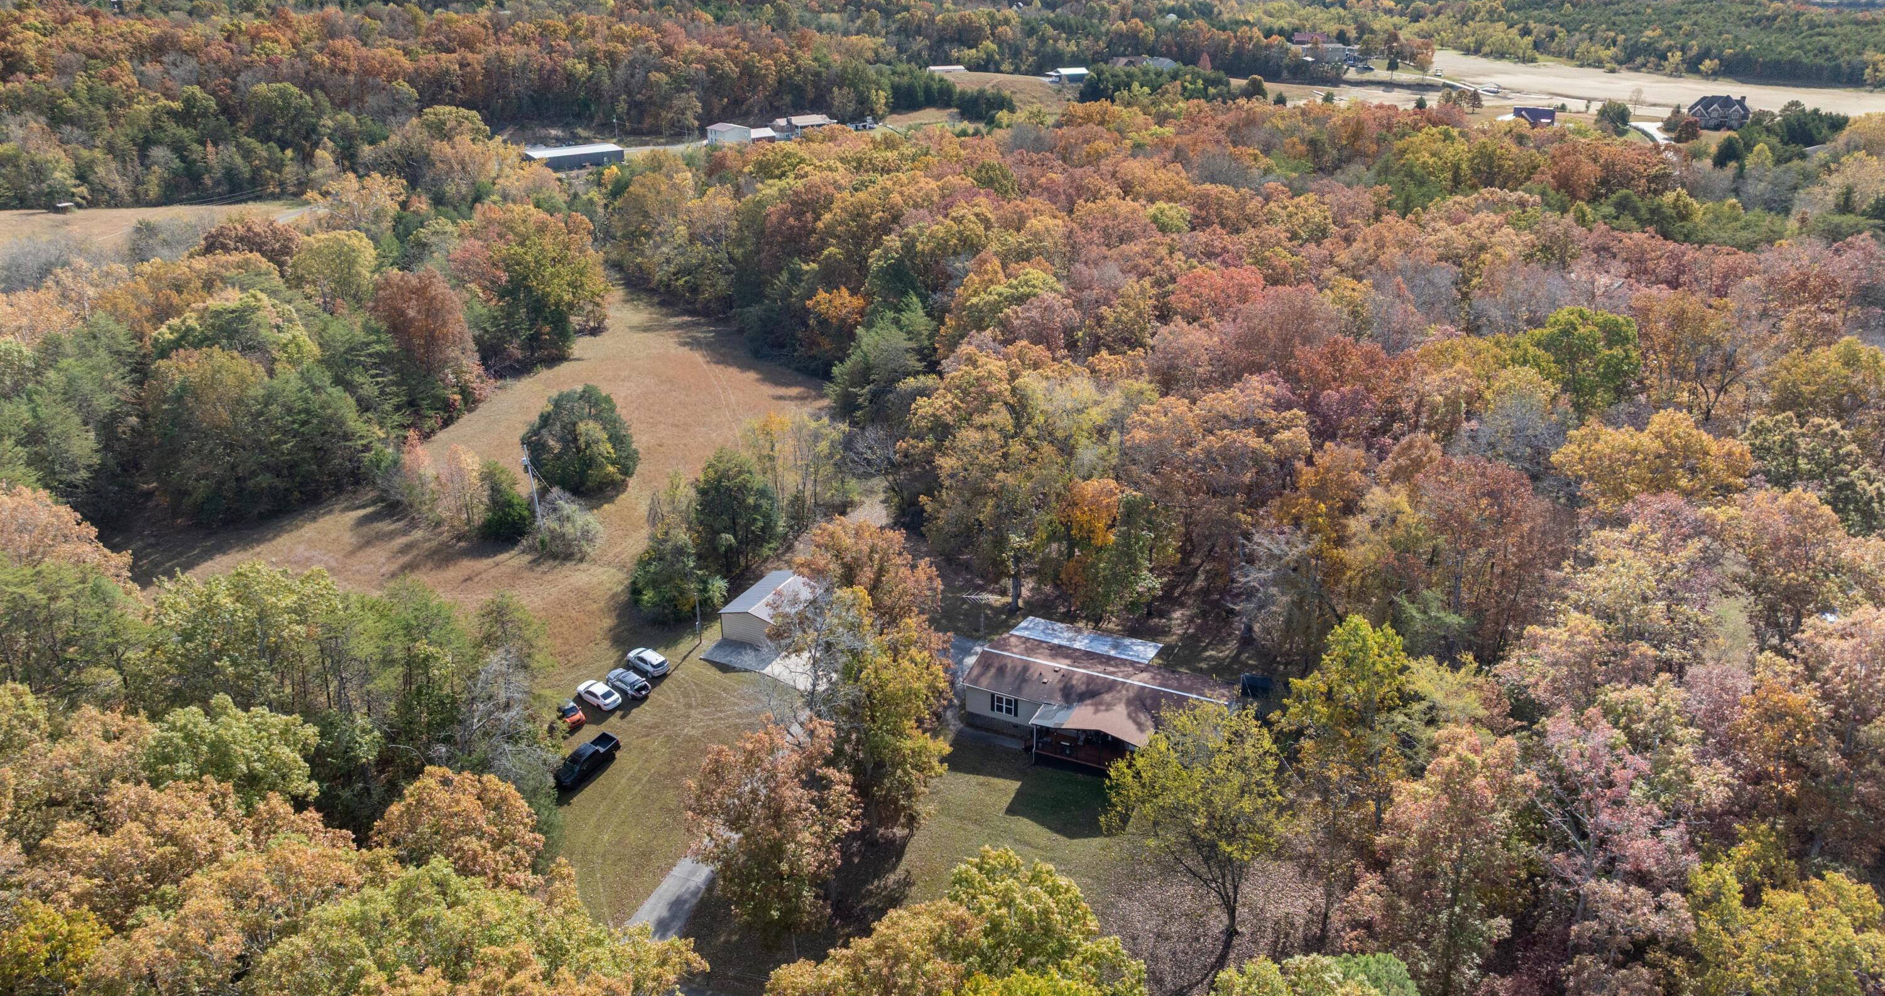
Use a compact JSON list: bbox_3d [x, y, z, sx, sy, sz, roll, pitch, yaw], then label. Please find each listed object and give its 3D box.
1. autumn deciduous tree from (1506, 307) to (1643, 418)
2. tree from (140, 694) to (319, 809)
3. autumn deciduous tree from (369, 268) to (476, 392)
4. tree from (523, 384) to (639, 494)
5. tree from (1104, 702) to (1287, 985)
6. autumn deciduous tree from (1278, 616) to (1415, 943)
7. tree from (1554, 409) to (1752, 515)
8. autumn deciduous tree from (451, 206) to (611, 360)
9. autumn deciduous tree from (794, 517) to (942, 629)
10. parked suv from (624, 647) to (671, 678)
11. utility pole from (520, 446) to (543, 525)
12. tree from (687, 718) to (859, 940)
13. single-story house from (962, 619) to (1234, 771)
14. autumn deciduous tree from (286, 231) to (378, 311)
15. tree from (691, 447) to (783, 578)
[{"bbox_3d":[77.352,-13.764,161.661,15.000,20.000,14.000,0,24,0],"label":"autumn deciduous tree"},{"bbox_3d":[-46.265,21.112,86.162,10.500,17.500,10.500,0,24,0],"label":"tree"},{"bbox_3d":[-71.324,-23.179,180.858,13.740,17.690,13.740,0,24,0],"label":"autumn deciduous tree"},{"bbox_3d":[-41.298,-6.661,149.538,12.830,12.570,12.830,0,24,0],"label":"tree"},{"bbox_3d":[15.747,20.990,82.674,11.200,16.790,11.200,0,24,0],"label":"tree"},{"bbox_3d":[25.084,17.743,82.928,7.790,22.530,7.790,0,24,0],"label":"autumn deciduous tree"},{"bbox_3d":[68.517,1.310,127.696,17.500,20.000,16.000,0,24,0],"label":"tree"},{"bbox_3d":[-64.898,-35.197,206.894,23.500,21.980,21.000,0,24,0],"label":"autumn deciduous tree"},{"bbox_3d":[-6.179,10.092,110.992,12.500,17.500,11.500,0,24,0],"label":"autumn deciduous tree"},{"bbox_3d":[-27.050,14.981,120.213,4.700,1.680,1.880,21,32,39],"label":"parked suv"},{"bbox_3d":[-43.829,-0.929,140.418,0.800,9.400,0.600,-3,24,1],"label":"utility pole"},{"bbox_3d":[-10.392,21.583,81.749,10.790,16.440,10.790,0,24,0],"label":"tree"},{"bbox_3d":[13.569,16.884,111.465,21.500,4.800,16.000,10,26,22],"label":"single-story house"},{"bbox_3d":[-96.104,-33.974,207.076,13.300,16.420,13.300,0,24,0],"label":"autumn deciduous tree"},{"bbox_3d":[-21.153,1.551,134.474,9.400,14.060,9.000,0,24,0],"label":"tree"}]

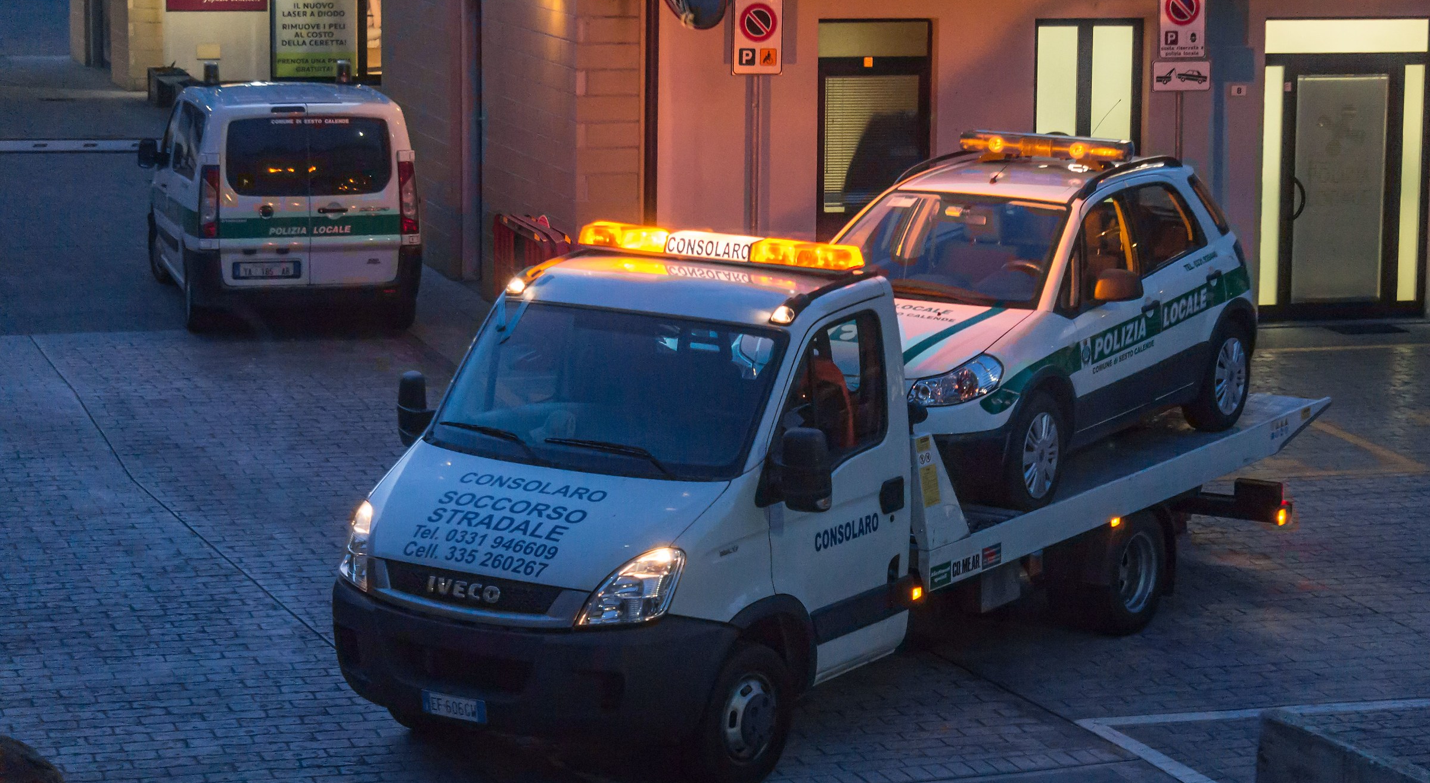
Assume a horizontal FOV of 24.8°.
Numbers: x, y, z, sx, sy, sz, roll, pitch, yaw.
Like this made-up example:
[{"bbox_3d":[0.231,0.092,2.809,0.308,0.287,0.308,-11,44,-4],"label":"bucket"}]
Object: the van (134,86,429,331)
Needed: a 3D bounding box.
[{"bbox_3d":[-3.827,-1.715,28.117,1.960,1.960,4.860,-2,10,-15],"label":"van"}]

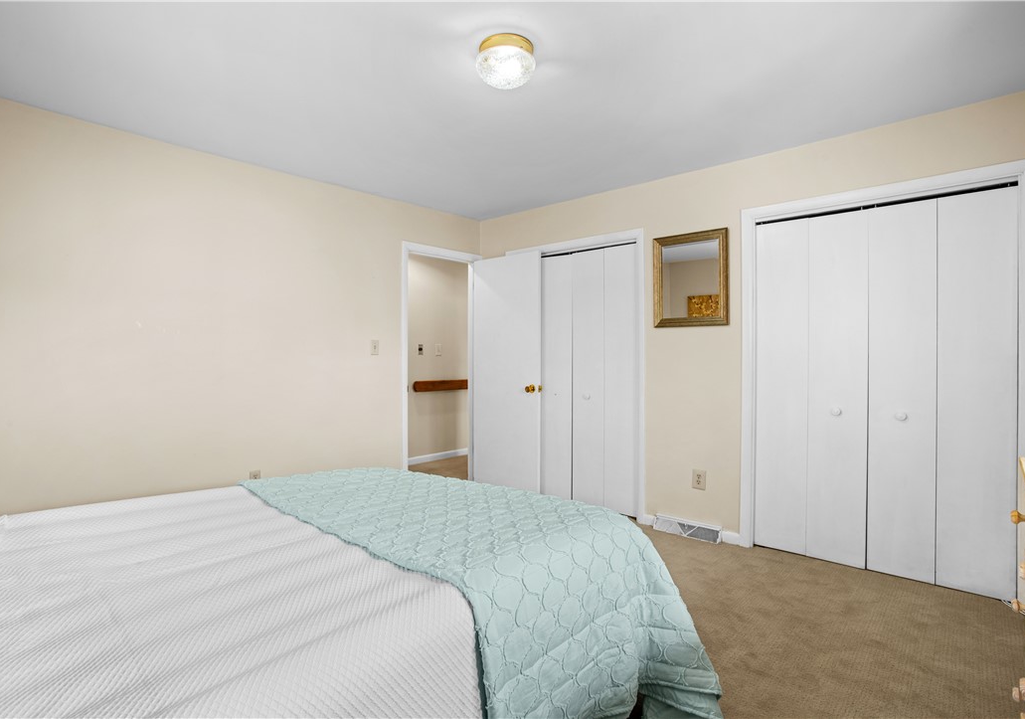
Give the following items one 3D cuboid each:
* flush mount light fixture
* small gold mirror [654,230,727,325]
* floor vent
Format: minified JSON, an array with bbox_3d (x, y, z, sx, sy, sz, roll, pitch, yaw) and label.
[{"bbox_3d":[-0.027,-1.176,2.048,0.240,0.134,0.240,0,1,0],"label":"flush mount light fixture"},{"bbox_3d":[1.187,-0.530,3.407,0.507,0.619,0.040,0,1,41],"label":"small gold mirror"},{"bbox_3d":[1.170,1.138,3.433,0.450,0.098,0.068,0,1,41],"label":"floor vent"}]

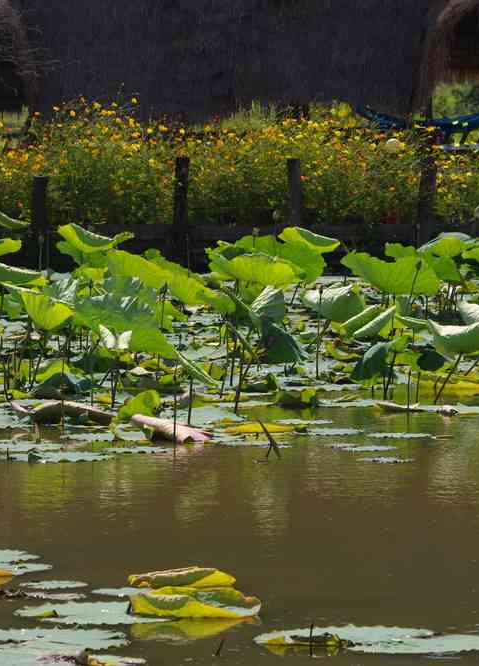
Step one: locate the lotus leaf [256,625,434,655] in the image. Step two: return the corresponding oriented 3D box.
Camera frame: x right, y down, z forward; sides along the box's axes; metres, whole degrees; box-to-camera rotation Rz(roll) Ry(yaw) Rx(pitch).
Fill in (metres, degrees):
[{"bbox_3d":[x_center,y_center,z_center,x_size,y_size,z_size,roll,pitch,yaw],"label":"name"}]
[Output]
[{"bbox_3d":[0.293,0.842,13.804,0.492,0.050,0.480,0,3,0],"label":"lotus leaf"}]

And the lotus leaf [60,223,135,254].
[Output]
[{"bbox_3d":[-0.919,-0.597,31.880,0.472,0.170,0.416,0,3,0],"label":"lotus leaf"}]

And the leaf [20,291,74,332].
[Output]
[{"bbox_3d":[-1.194,-0.134,31.072,0.335,0.262,0.340,0,3,0],"label":"leaf"}]

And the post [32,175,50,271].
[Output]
[{"bbox_3d":[-1.804,-1.004,45.496,0.144,0.870,0.150,0,3,0],"label":"post"}]

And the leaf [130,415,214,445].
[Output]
[{"bbox_3d":[-0.298,0.409,21.916,0.360,0.090,0.220,0,3,0],"label":"leaf"}]

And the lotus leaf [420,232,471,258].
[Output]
[{"bbox_3d":[1.568,-0.668,38.105,0.405,0.198,0.380,0,3,0],"label":"lotus leaf"}]

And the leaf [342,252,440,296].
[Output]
[{"bbox_3d":[0.918,-0.353,30.169,0.592,0.250,0.503,0,3,0],"label":"leaf"}]

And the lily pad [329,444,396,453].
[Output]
[{"bbox_3d":[0.547,0.510,22.035,0.291,0.020,0.291,0,3,0],"label":"lily pad"}]

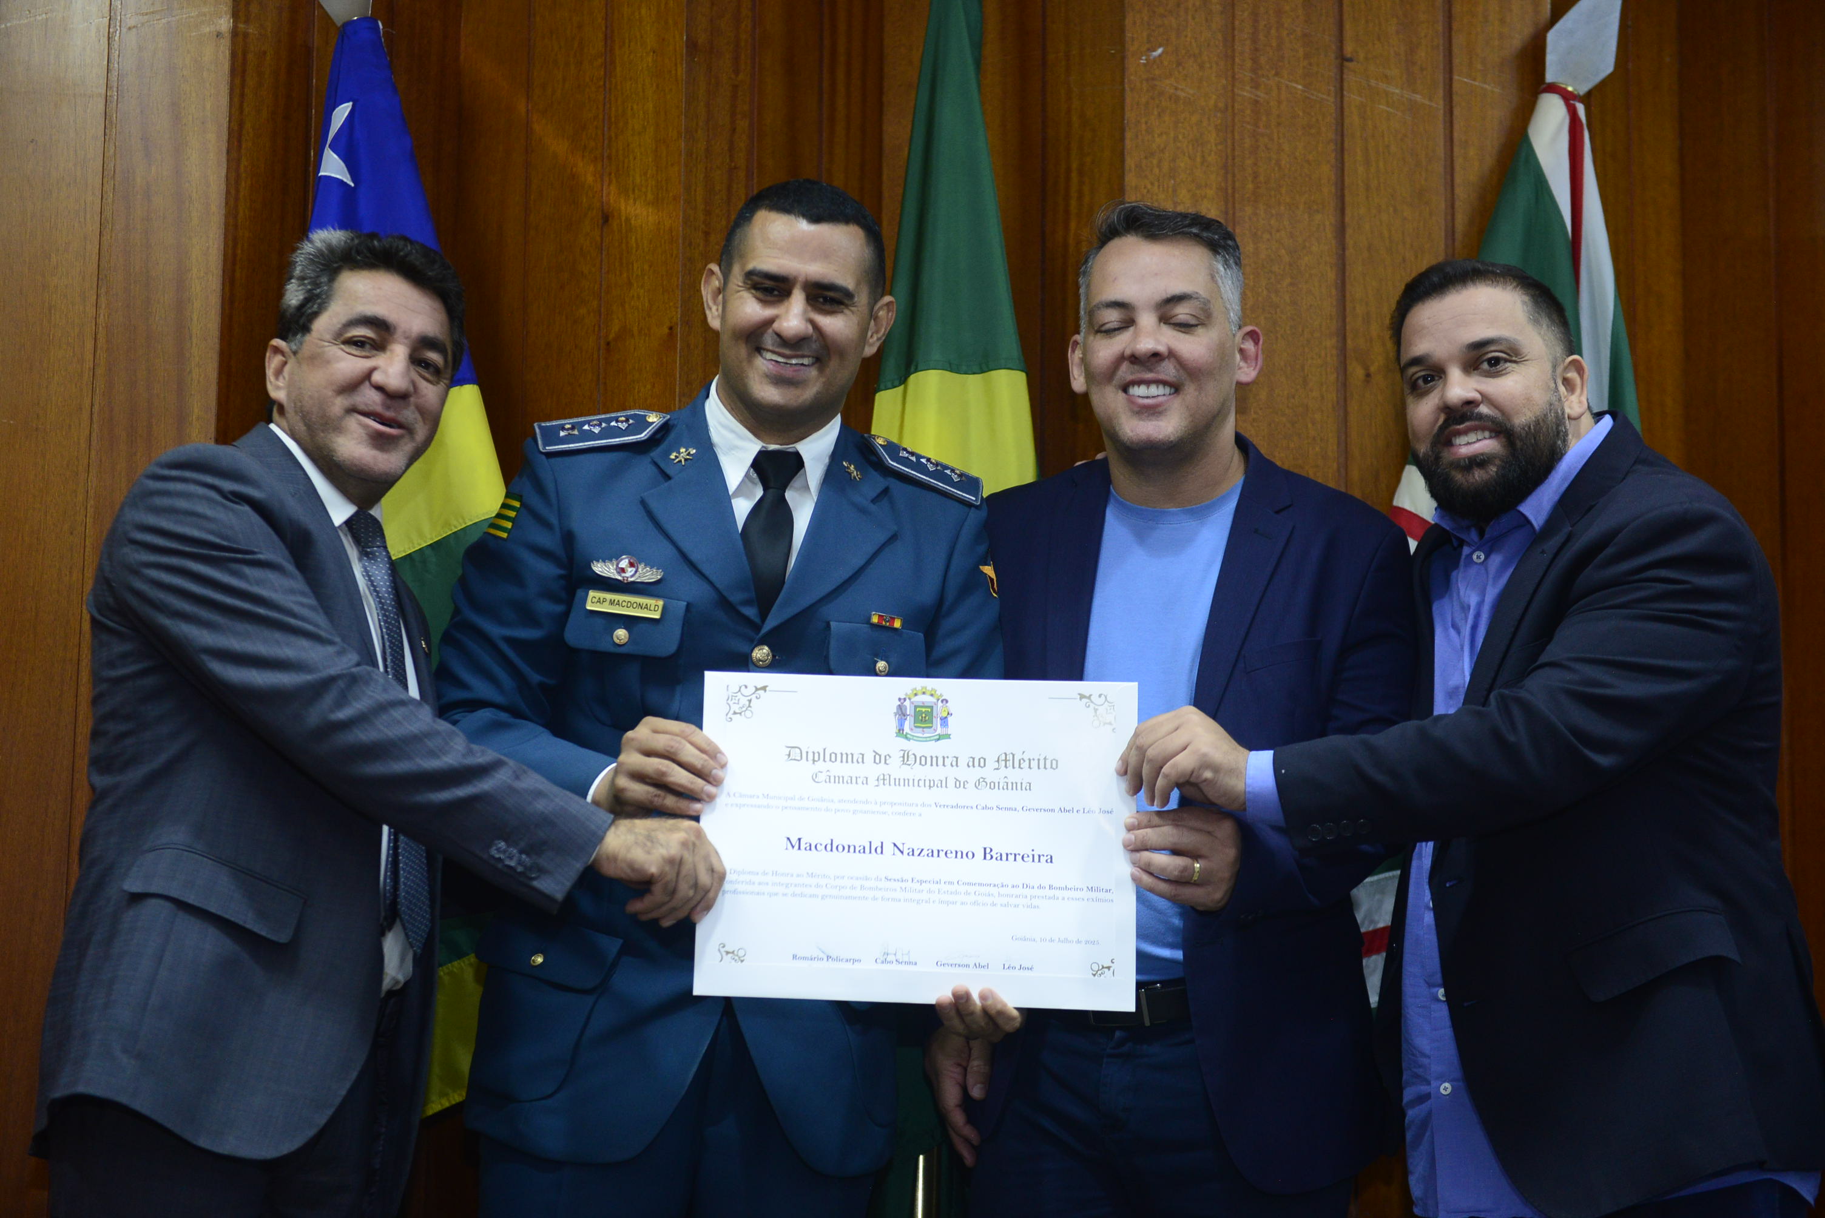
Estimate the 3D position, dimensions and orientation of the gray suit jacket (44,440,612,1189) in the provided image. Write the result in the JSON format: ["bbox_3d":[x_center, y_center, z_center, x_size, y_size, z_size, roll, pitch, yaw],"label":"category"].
[{"bbox_3d":[-0.550,0.190,2.890,0.520,0.730,0.500,-5,-9,36],"label":"gray suit jacket"}]

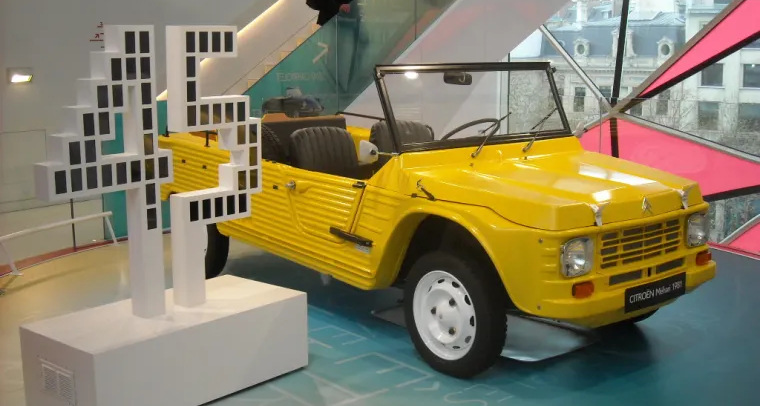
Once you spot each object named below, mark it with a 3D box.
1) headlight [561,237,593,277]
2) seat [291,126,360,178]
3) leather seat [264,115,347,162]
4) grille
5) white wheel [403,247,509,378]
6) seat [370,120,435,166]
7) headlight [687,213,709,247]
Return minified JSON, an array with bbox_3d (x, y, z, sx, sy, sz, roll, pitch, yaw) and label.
[{"bbox_3d":[0.844,0.232,4.146,0.170,0.165,0.085,-9,13,-39],"label":"headlight"},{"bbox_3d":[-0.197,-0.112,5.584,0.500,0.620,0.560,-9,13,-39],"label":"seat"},{"bbox_3d":[-0.599,-0.280,6.510,1.150,0.540,0.500,-9,13,-39],"label":"leather seat"},{"bbox_3d":[1.208,0.186,4.446,0.630,0.165,0.045,-9,13,-39],"label":"grille"},{"bbox_3d":[0.348,0.516,4.539,0.145,0.595,0.595,-9,13,-39],"label":"white wheel"},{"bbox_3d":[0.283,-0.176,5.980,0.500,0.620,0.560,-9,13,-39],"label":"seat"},{"bbox_3d":[1.556,0.129,4.731,0.170,0.165,0.085,-9,13,-39],"label":"headlight"}]

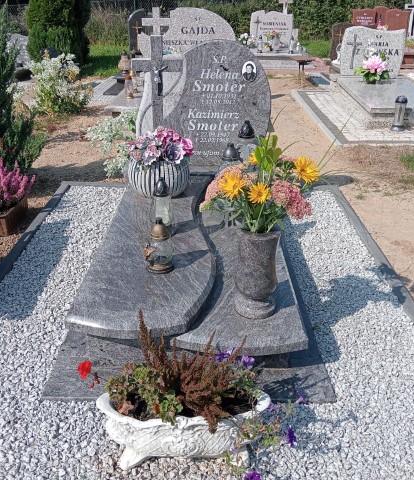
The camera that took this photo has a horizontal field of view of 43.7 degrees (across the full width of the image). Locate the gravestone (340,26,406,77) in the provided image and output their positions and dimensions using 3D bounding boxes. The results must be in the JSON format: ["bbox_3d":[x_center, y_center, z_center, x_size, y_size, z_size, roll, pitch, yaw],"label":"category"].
[{"bbox_3d":[2.489,-2.820,7.750,0.900,0.708,0.110,2,25,3],"label":"gravestone"}]

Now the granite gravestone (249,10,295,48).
[{"bbox_3d":[1.331,-4.317,10.664,0.877,0.746,0.141,0,25,0],"label":"granite gravestone"}]

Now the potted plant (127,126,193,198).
[{"bbox_3d":[-0.265,-0.458,3.009,0.373,0.363,0.353,0,25,0],"label":"potted plant"}]

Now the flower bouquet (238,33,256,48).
[{"bbox_3d":[0.800,-3.880,10.200,0.343,0.312,0.302,0,25,0],"label":"flower bouquet"}]

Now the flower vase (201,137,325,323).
[{"bbox_3d":[0.181,-0.021,1.811,0.393,0.655,0.343,0,25,0],"label":"flower vase"}]

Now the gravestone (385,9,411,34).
[{"bbox_3d":[4.304,-4.782,11.671,0.625,0.756,0.141,0,25,0],"label":"gravestone"}]

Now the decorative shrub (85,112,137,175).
[{"bbox_3d":[-0.783,-0.818,4.307,0.430,0.420,0.430,0,25,0],"label":"decorative shrub"}]

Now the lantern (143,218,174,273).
[{"bbox_3d":[-0.207,0.017,2.163,0.120,0.231,0.120,0,25,0],"label":"lantern"}]

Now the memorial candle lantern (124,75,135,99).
[{"bbox_3d":[-1.008,-1.983,6.667,0.108,0.281,0.108,0,25,0],"label":"memorial candle lantern"}]

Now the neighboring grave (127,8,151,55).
[{"bbox_3d":[-1.250,-4.004,9.942,0.500,0.822,0.120,0,25,0],"label":"neighboring grave"}]

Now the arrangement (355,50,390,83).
[{"bbox_3d":[2.350,-2.440,7.333,0.420,0.405,0.400,0,25,0],"label":"arrangement"}]

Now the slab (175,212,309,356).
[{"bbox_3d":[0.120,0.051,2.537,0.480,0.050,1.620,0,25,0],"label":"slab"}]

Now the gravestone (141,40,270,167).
[{"bbox_3d":[-0.016,-0.854,3.314,0.857,0.827,0.151,0,25,0],"label":"gravestone"}]

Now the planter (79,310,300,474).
[{"bbox_3d":[-0.051,0.448,1.517,0.595,0.433,0.292,0,25,0],"label":"planter"}]

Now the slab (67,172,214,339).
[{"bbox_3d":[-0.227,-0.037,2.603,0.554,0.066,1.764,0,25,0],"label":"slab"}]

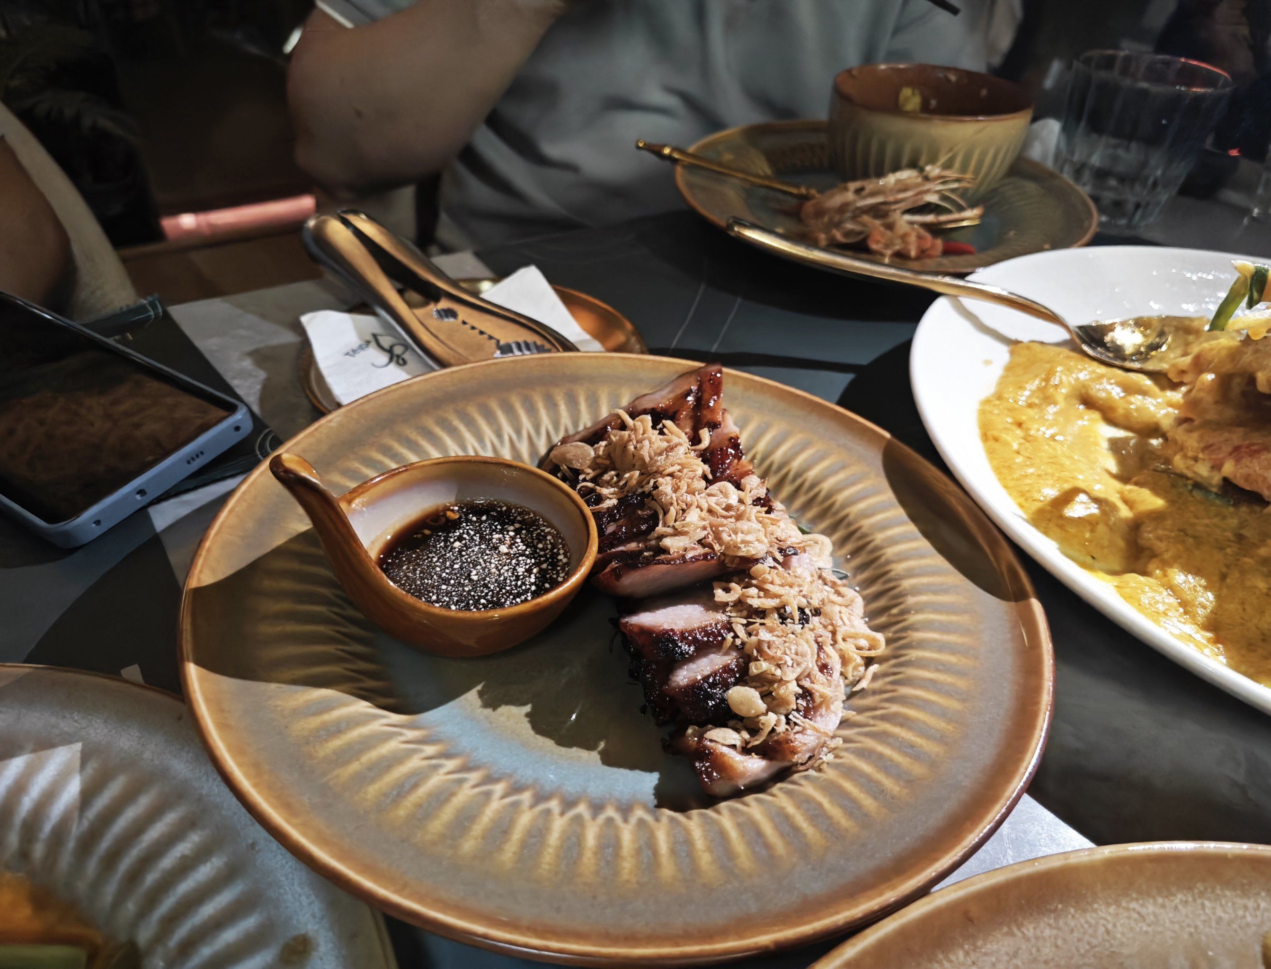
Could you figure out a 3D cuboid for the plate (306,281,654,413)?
[{"bbox_3d":[-0.069,-0.049,0.378,0.144,0.020,0.144,1,40,-1],"label":"plate"}]

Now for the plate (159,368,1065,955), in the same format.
[{"bbox_3d":[-0.003,0.028,0.265,0.243,0.028,0.243,5,36,0],"label":"plate"}]

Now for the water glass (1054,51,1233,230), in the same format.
[{"bbox_3d":[0.304,-0.211,0.533,0.083,0.087,0.083,2,40,0],"label":"water glass"}]

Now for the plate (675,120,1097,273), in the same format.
[{"bbox_3d":[0.148,-0.175,0.531,0.248,0.028,0.248,1,40,-1],"label":"plate"}]

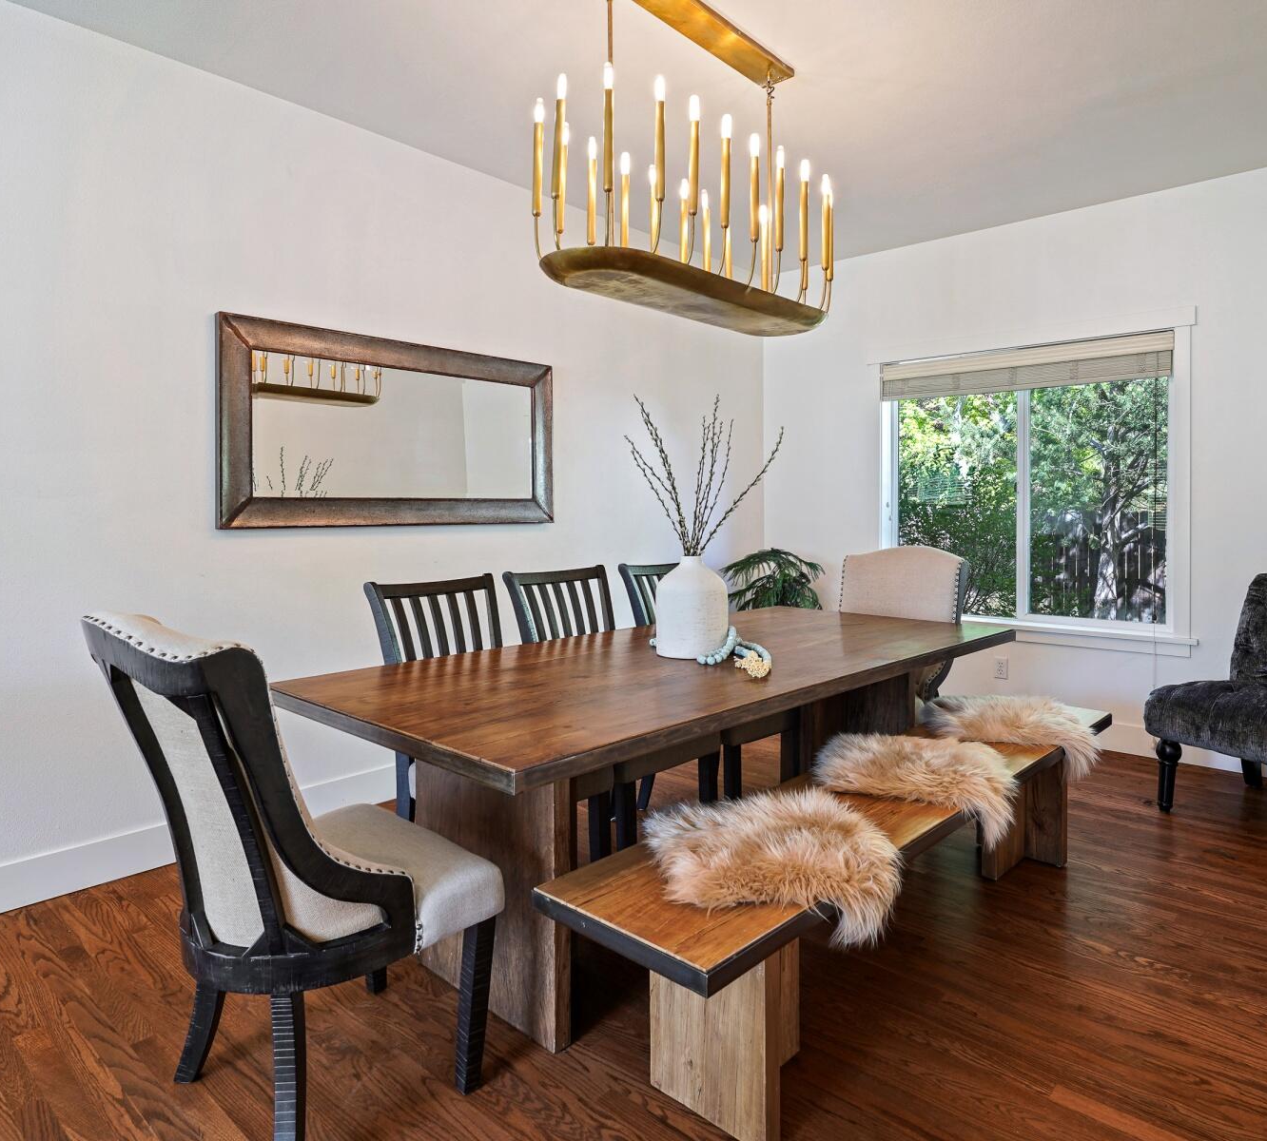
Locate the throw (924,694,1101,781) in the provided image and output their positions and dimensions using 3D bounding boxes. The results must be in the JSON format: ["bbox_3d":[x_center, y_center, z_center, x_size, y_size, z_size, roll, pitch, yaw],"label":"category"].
[{"bbox_3d":[1.278,0.557,2.748,0.520,0.210,0.450,3,5,44],"label":"throw"}]

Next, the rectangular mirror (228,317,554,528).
[{"bbox_3d":[-0.939,-0.565,3.415,0.045,0.757,1.532,3,5,44],"label":"rectangular mirror"}]

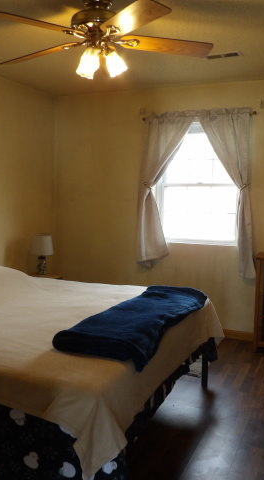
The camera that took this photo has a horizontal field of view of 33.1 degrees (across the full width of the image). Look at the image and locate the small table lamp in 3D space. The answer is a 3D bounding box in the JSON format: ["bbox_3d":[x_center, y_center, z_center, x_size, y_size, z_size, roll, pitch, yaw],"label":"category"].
[{"bbox_3d":[-0.900,0.144,4.460,0.232,0.410,0.232,1,5,0],"label":"small table lamp"}]

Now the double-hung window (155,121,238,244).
[{"bbox_3d":[0.636,-0.553,4.382,0.860,1.190,0.090,3,5,24],"label":"double-hung window"}]

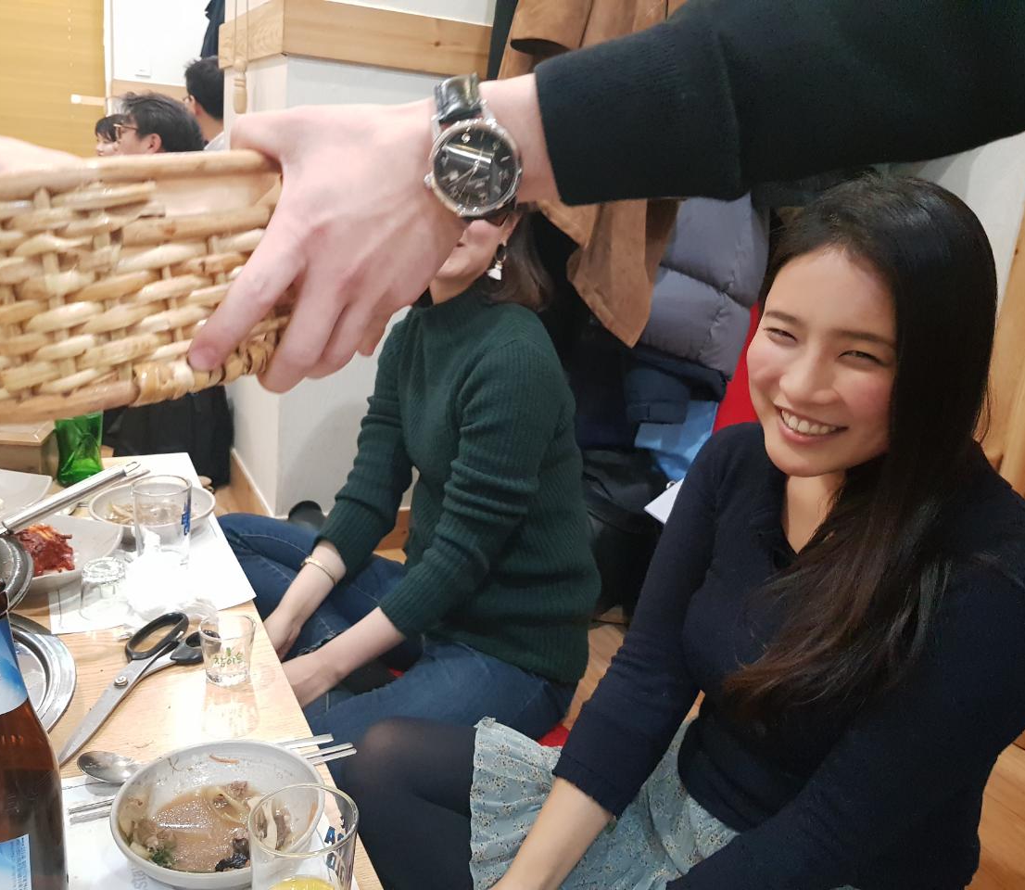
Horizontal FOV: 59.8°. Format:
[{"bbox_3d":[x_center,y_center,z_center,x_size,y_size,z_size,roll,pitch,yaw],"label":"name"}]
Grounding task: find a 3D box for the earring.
[{"bbox_3d":[-0.022,-0.259,1.260,0.026,0.052,0.014,5,17,-3],"label":"earring"}]

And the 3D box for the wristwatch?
[{"bbox_3d":[-0.015,-0.134,0.408,0.044,0.064,0.055,-13,25,14],"label":"wristwatch"}]

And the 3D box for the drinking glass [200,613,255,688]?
[{"bbox_3d":[-0.277,0.201,0.868,0.051,0.054,0.051,-3,19,-27],"label":"drinking glass"}]

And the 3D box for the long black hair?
[{"bbox_3d":[0.301,0.002,0.779,0.240,0.440,0.200,-9,22,-40],"label":"long black hair"}]

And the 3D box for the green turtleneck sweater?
[{"bbox_3d":[-0.086,0.042,1.389,0.380,0.560,0.430,-3,19,-27],"label":"green turtleneck sweater"}]

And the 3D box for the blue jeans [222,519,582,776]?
[{"bbox_3d":[-0.200,0.285,1.487,0.520,0.260,0.670,-3,19,-27],"label":"blue jeans"}]

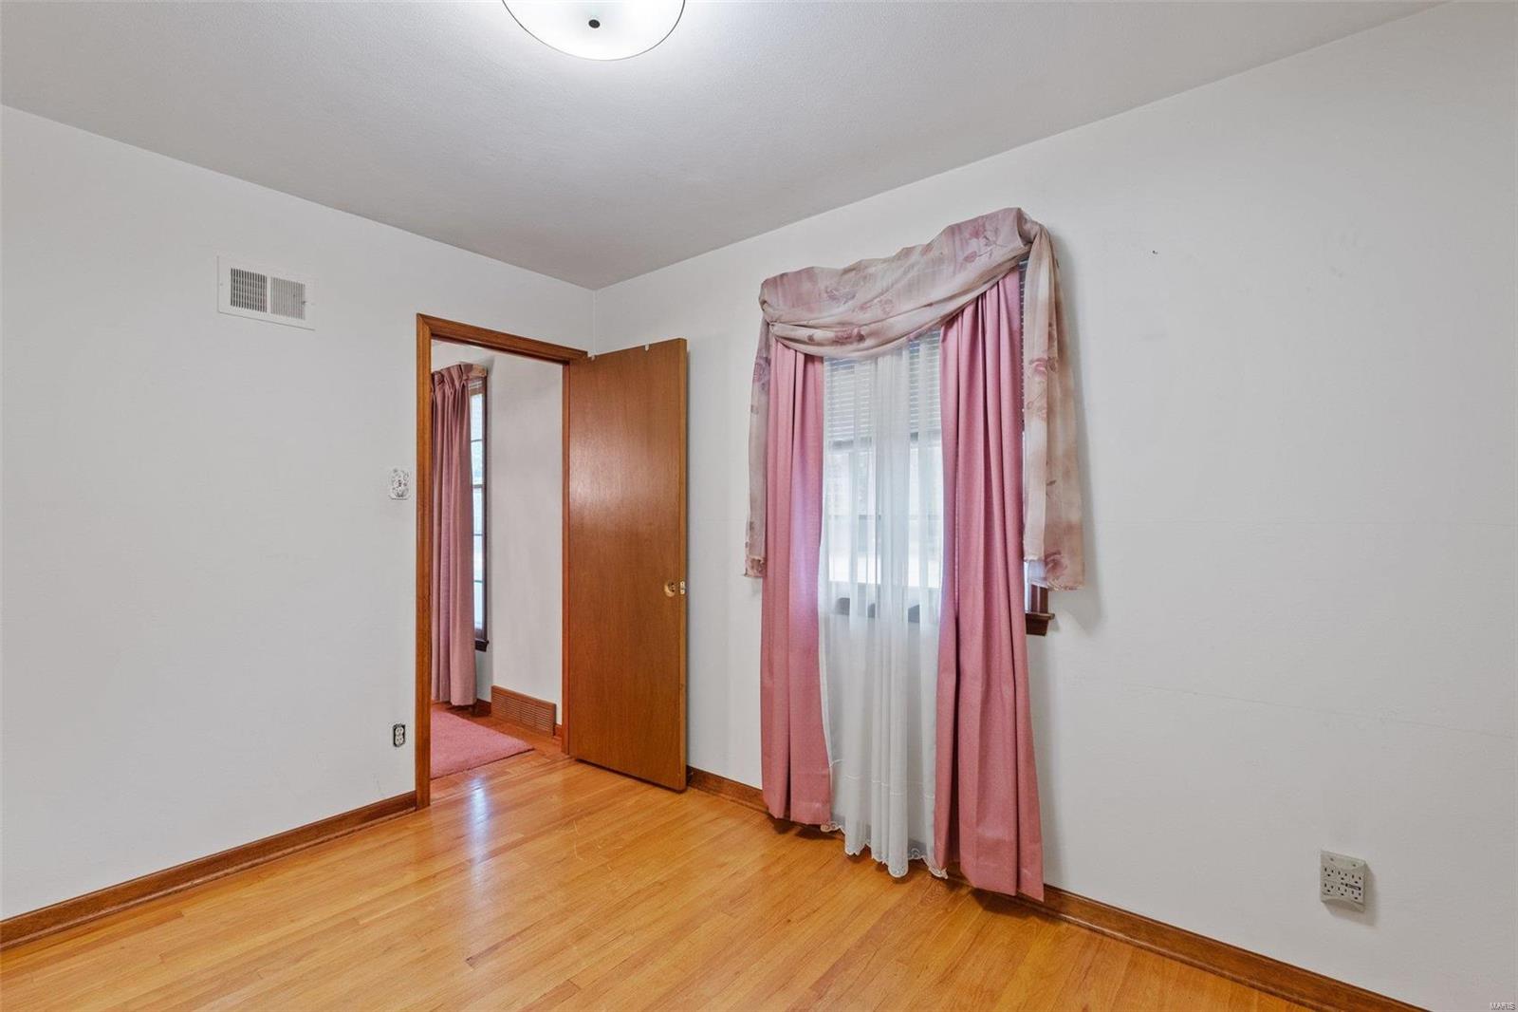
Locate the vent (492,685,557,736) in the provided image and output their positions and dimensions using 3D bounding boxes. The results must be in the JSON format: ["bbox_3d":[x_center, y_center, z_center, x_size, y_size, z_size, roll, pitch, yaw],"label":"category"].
[{"bbox_3d":[-1.389,1.195,3.716,0.615,0.200,0.050,-1,-1,37],"label":"vent"}]

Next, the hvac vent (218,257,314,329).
[{"bbox_3d":[-1.788,-0.774,2.310,0.018,0.197,0.285,-1,-1,41],"label":"hvac vent"}]

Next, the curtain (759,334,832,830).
[{"bbox_3d":[0.142,0.197,2.486,0.320,2.040,0.110,-1,-1,37],"label":"curtain"}]

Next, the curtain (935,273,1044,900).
[{"bbox_3d":[0.734,0.190,2.034,0.330,2.040,0.110,-1,-1,37],"label":"curtain"}]

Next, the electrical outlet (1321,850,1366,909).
[{"bbox_3d":[1.444,0.933,1.563,0.078,0.122,0.036,-1,-1,37],"label":"electrical outlet"}]

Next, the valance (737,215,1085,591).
[{"bbox_3d":[0.454,-0.320,2.256,1.255,1.165,0.155,-1,-1,37],"label":"valance"}]

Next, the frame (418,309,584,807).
[{"bbox_3d":[-1.213,0.237,3.033,0.123,2.100,0.841,-1,-1,41],"label":"frame"}]

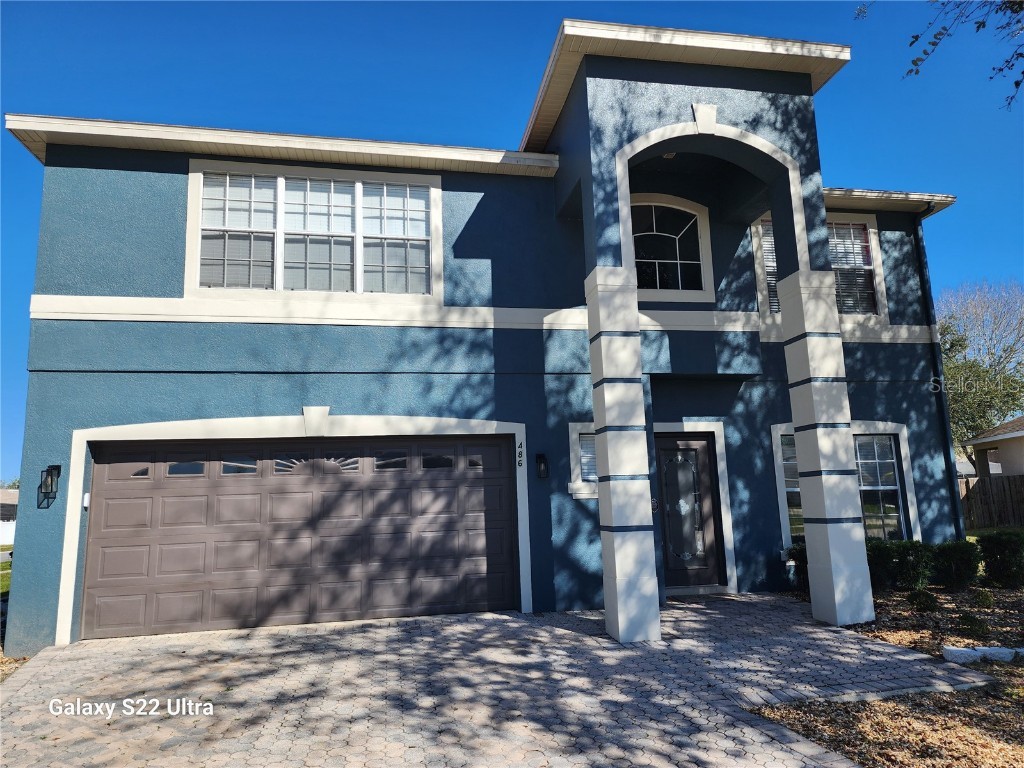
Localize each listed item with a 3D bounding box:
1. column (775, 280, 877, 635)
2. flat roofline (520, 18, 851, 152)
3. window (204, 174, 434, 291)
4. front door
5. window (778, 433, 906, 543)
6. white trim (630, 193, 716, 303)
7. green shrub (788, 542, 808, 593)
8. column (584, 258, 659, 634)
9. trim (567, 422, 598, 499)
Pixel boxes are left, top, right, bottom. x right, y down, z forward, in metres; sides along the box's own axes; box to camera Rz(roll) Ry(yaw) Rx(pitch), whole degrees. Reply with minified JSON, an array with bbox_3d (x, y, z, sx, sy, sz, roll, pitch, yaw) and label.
[{"bbox_3d":[3.494,0.648,7.623,0.440,3.850,0.440,0,-10,-11],"label":"column"},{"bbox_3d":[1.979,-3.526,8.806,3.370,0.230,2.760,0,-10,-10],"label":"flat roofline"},{"bbox_3d":[-2.394,-1.869,8.460,2.770,1.490,0.130,0,-10,-11],"label":"window"},{"bbox_3d":[2.385,1.740,9.346,0.930,2.050,0.120,0,-10,-11],"label":"front door"},{"bbox_3d":[4.804,1.542,9.845,1.900,1.600,0.130,0,-10,-11],"label":"window"},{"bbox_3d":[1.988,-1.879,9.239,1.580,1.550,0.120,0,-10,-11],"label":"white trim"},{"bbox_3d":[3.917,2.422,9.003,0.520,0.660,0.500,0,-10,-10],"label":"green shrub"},{"bbox_3d":[1.126,0.645,6.980,0.425,3.715,0.430,0,-10,-10],"label":"column"},{"bbox_3d":[1.108,0.959,8.568,0.820,0.940,0.120,0,-10,-11],"label":"trim"}]

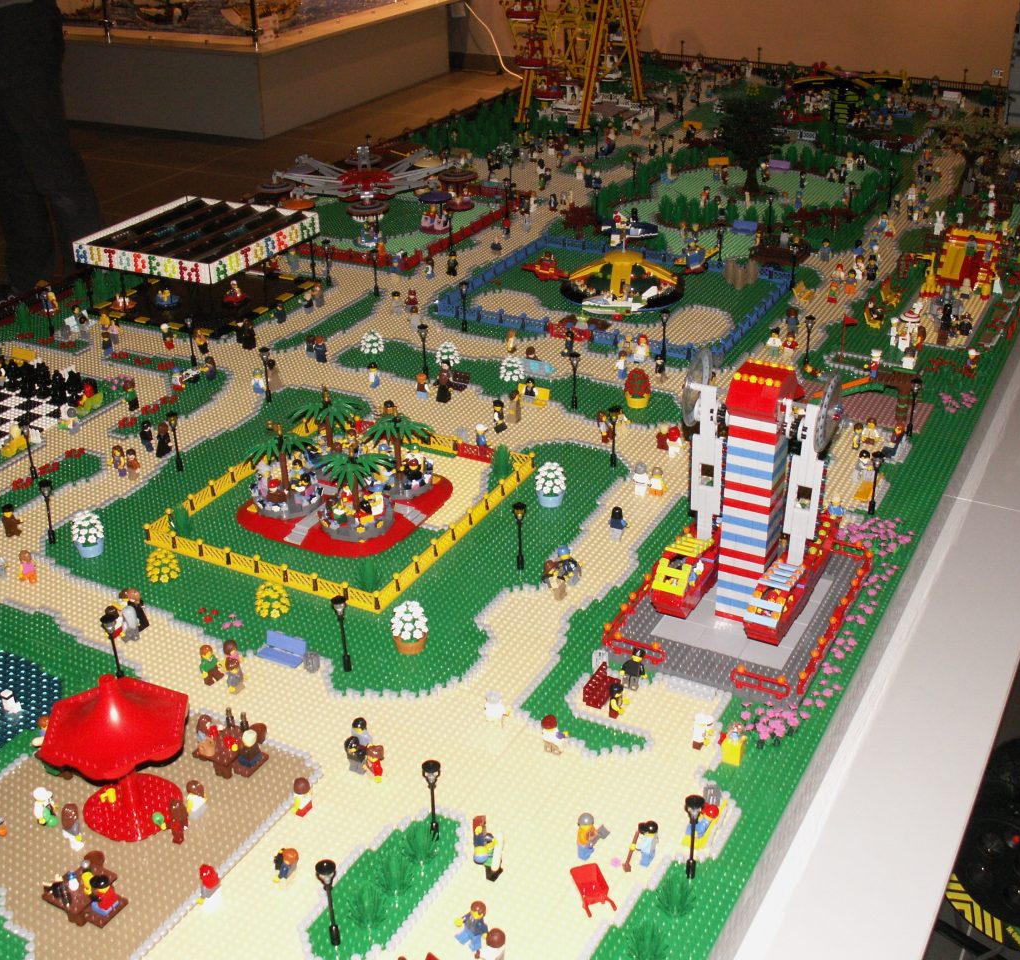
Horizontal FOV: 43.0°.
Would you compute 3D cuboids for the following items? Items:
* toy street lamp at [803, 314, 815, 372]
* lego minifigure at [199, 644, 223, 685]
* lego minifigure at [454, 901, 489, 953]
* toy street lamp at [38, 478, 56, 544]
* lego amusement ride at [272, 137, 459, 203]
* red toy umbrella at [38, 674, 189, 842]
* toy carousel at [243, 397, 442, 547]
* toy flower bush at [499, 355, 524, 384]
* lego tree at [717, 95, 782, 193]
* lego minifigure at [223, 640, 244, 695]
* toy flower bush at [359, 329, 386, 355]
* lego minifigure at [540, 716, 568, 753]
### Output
[{"bbox_3d":[0.445,-0.201,1.923,0.016,0.079,0.016,13,32,25],"label":"toy street lamp"},{"bbox_3d":[-0.298,0.185,1.292,0.018,0.042,0.024,13,32,25],"label":"lego minifigure"},{"bbox_3d":[-0.028,0.345,1.006,0.021,0.042,0.027,-26,37,-37],"label":"lego minifigure"},{"bbox_3d":[-0.549,0.040,1.530,0.016,0.079,0.016,13,32,25],"label":"toy street lamp"},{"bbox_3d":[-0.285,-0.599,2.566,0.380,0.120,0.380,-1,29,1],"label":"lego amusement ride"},{"bbox_3d":[-0.332,0.229,1.106,0.130,0.142,0.130,13,32,25],"label":"red toy umbrella"},{"bbox_3d":[-0.206,-0.022,1.582,0.205,0.095,0.205,-1,28,0],"label":"toy carousel"},{"bbox_3d":[0.003,-0.171,1.950,0.038,0.036,0.038,-1,29,1],"label":"toy flower bush"},{"bbox_3d":[0.511,-0.707,2.742,0.140,0.190,0.140,13,31,25],"label":"lego tree"},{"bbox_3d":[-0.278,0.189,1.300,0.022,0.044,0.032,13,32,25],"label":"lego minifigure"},{"bbox_3d":[-0.213,-0.218,2.012,0.036,0.034,0.036,-1,28,0],"label":"toy flower bush"},{"bbox_3d":[0.041,0.235,1.205,0.026,0.040,0.016,13,32,25],"label":"lego minifigure"}]

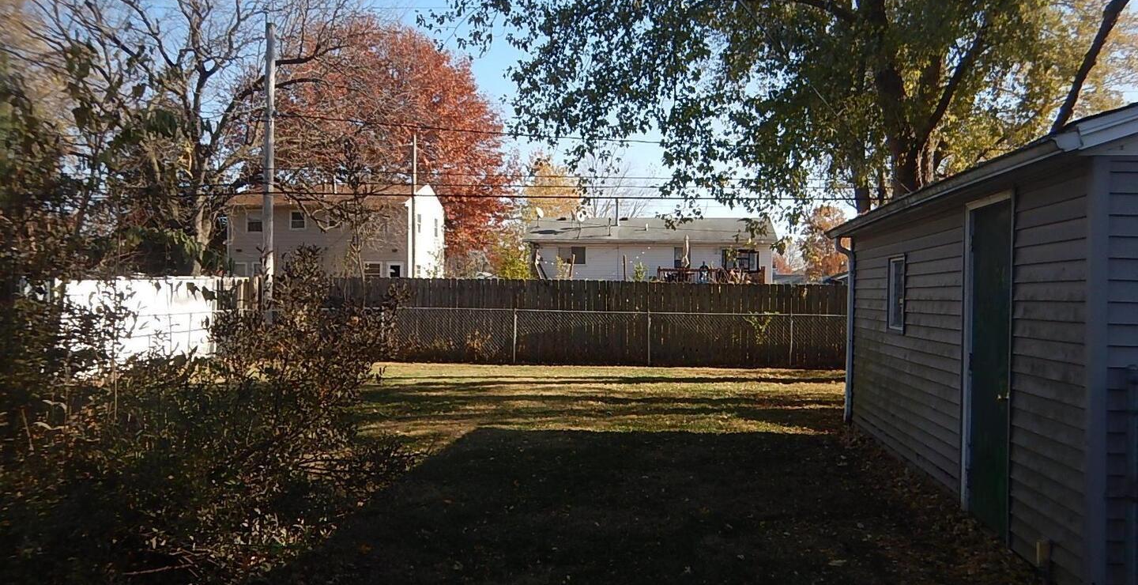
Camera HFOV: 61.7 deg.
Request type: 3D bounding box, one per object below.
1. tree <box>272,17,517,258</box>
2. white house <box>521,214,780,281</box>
[{"bbox_3d":[-12.403,-9.193,67.000,17.200,20.500,16.500,1,0,0],"label":"tree"},{"bbox_3d":[5.198,-1.801,58.782,14.400,5.500,8.300,1,0,6],"label":"white house"}]

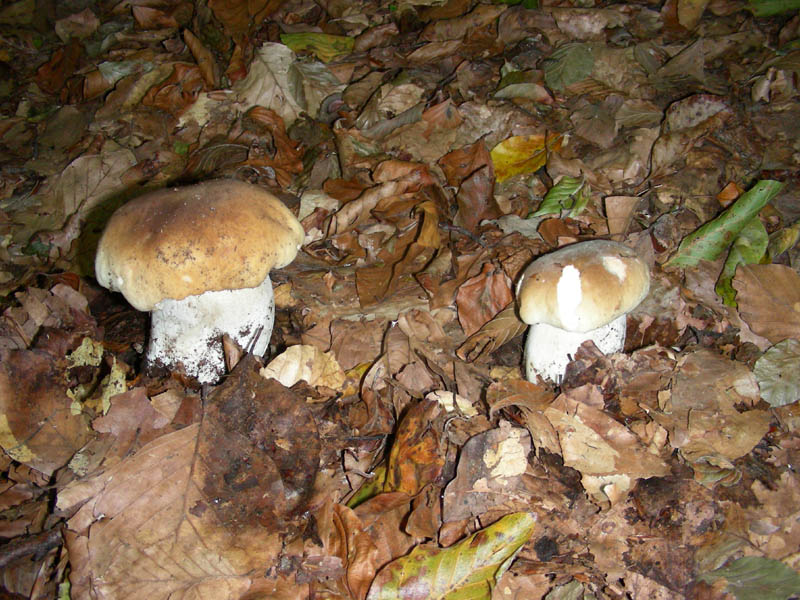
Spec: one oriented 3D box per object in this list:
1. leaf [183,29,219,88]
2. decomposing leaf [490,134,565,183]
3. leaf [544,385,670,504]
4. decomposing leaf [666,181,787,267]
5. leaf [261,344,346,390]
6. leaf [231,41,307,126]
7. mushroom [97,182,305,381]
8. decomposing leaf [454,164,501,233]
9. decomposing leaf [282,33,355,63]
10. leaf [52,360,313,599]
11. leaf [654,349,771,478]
[{"bbox_3d":[-0.182,-0.220,0.798,0.025,0.025,0.090,-15,44,-16],"label":"leaf"},{"bbox_3d":[0.111,-0.131,0.769,0.069,0.017,0.041,-22,64,-6],"label":"decomposing leaf"},{"bbox_3d":[0.113,0.078,0.480,0.057,0.020,0.072,-31,50,-30],"label":"leaf"},{"bbox_3d":[0.247,-0.056,0.666,0.110,0.020,0.026,-37,67,0],"label":"decomposing leaf"},{"bbox_3d":[-0.060,0.041,0.543,0.052,0.015,0.031,2,58,-2],"label":"leaf"},{"bbox_3d":[-0.137,-0.220,0.899,0.069,0.022,0.099,-7,71,-8],"label":"leaf"},{"bbox_3d":[-0.117,-0.018,0.522,0.120,0.100,0.115,0,39,0],"label":"mushroom"},{"bbox_3d":[0.060,-0.082,0.715,0.035,0.018,0.056,-11,69,-1],"label":"decomposing leaf"},{"bbox_3d":[-0.077,-0.235,0.817,0.072,0.018,0.041,20,46,21],"label":"decomposing leaf"},{"bbox_3d":[-0.110,0.086,0.467,0.132,0.025,0.149,-4,42,-4],"label":"leaf"},{"bbox_3d":[0.184,0.064,0.514,0.057,0.020,0.096,24,52,27],"label":"leaf"}]

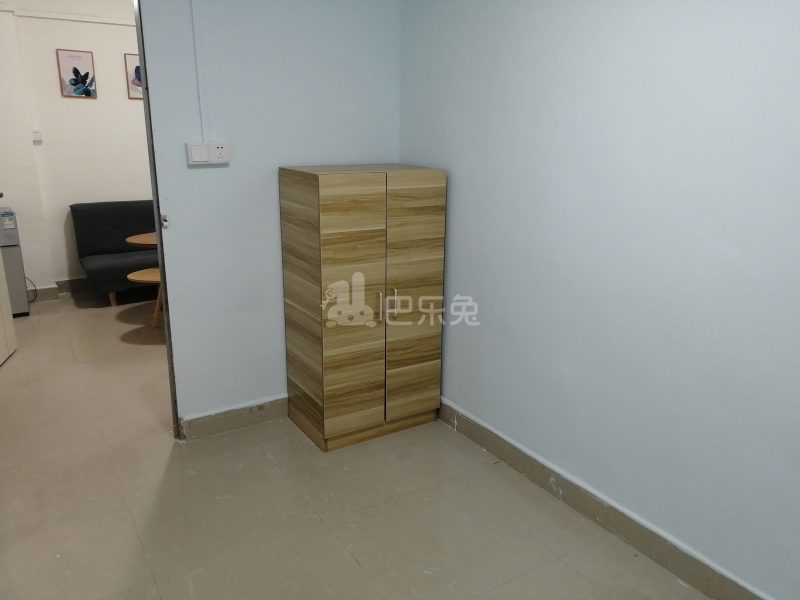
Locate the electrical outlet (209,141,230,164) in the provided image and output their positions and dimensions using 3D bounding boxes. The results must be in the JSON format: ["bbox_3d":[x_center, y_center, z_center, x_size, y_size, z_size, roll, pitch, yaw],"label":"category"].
[{"bbox_3d":[-0.783,-0.634,2.601,0.086,0.086,0.034,-8,17,-31],"label":"electrical outlet"}]

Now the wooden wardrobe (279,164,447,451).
[{"bbox_3d":[-0.174,0.005,2.889,0.638,1.235,0.420,-9,18,-31],"label":"wooden wardrobe"}]

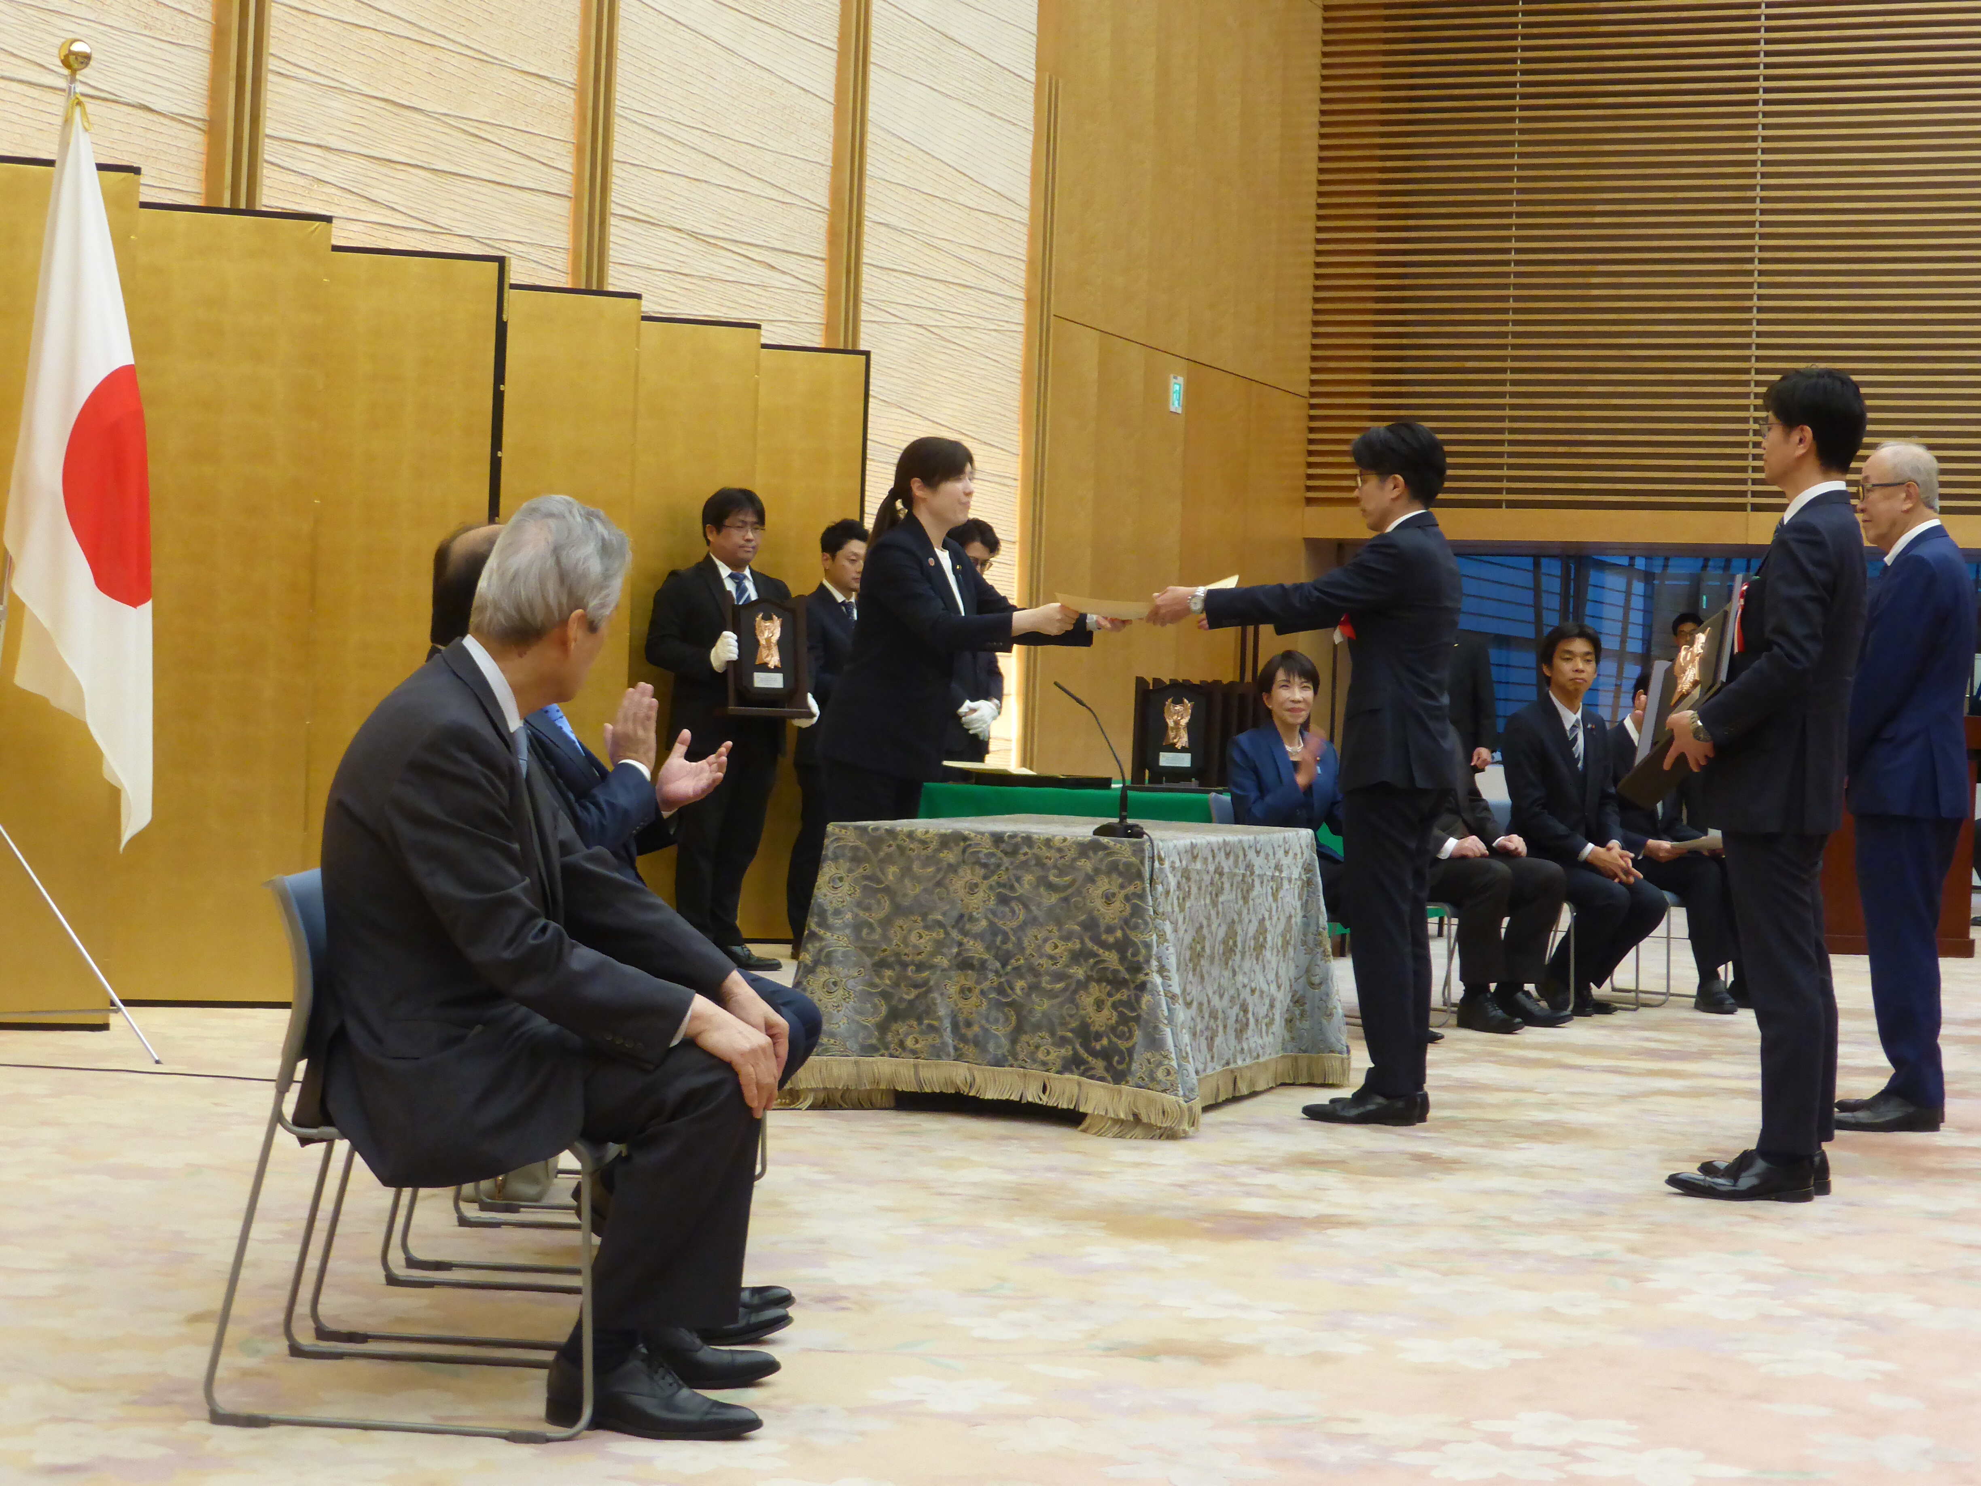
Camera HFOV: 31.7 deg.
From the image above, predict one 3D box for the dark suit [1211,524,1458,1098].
[{"bbox_3d":[0.856,0.130,8.681,0.650,1.460,0.500,2,1,17],"label":"dark suit"}]

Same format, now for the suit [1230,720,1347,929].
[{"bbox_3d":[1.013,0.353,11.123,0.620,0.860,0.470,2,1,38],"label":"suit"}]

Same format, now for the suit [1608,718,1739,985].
[{"bbox_3d":[2.456,0.404,12.603,0.660,0.950,0.480,2,1,30],"label":"suit"}]

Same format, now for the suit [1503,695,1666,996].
[{"bbox_3d":[2.078,0.354,12.253,0.620,1.030,0.480,2,1,34],"label":"suit"}]

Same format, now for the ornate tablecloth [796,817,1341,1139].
[{"bbox_3d":[0.240,0.556,8.920,0.970,0.710,1.350,2,1,20],"label":"ornate tablecloth"}]

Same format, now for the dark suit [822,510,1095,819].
[{"bbox_3d":[-0.115,0.115,9.090,0.700,1.400,0.480,2,1,20],"label":"dark suit"}]

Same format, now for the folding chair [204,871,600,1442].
[{"bbox_3d":[-0.760,0.543,4.875,0.530,0.735,0.505,2,1,2],"label":"folding chair"}]

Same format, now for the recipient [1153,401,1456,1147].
[{"bbox_3d":[0.796,0.060,8.691,0.780,1.735,0.500,2,1,17],"label":"recipient"}]

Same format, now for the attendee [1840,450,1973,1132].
[{"bbox_3d":[2.338,0.103,8.931,0.360,1.750,0.500,2,1,14],"label":"attendee"}]

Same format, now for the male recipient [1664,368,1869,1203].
[{"bbox_3d":[1.675,0.085,7.580,0.440,1.790,0.520,2,1,18],"label":"male recipient"}]

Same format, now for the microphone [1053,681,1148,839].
[{"bbox_3d":[0.261,0.032,8.400,0.230,0.370,0.120,2,1,23],"label":"microphone"}]

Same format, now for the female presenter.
[{"bbox_3d":[-0.070,0.057,9.080,0.780,1.680,0.500,2,1,20],"label":"female presenter"}]

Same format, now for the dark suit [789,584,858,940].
[{"bbox_3d":[-0.614,0.073,13.450,0.480,1.380,0.330,1,1,-45],"label":"dark suit"}]

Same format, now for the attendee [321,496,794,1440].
[{"bbox_3d":[-0.620,0.292,4.910,0.680,1.270,0.540,2,1,5],"label":"attendee"}]

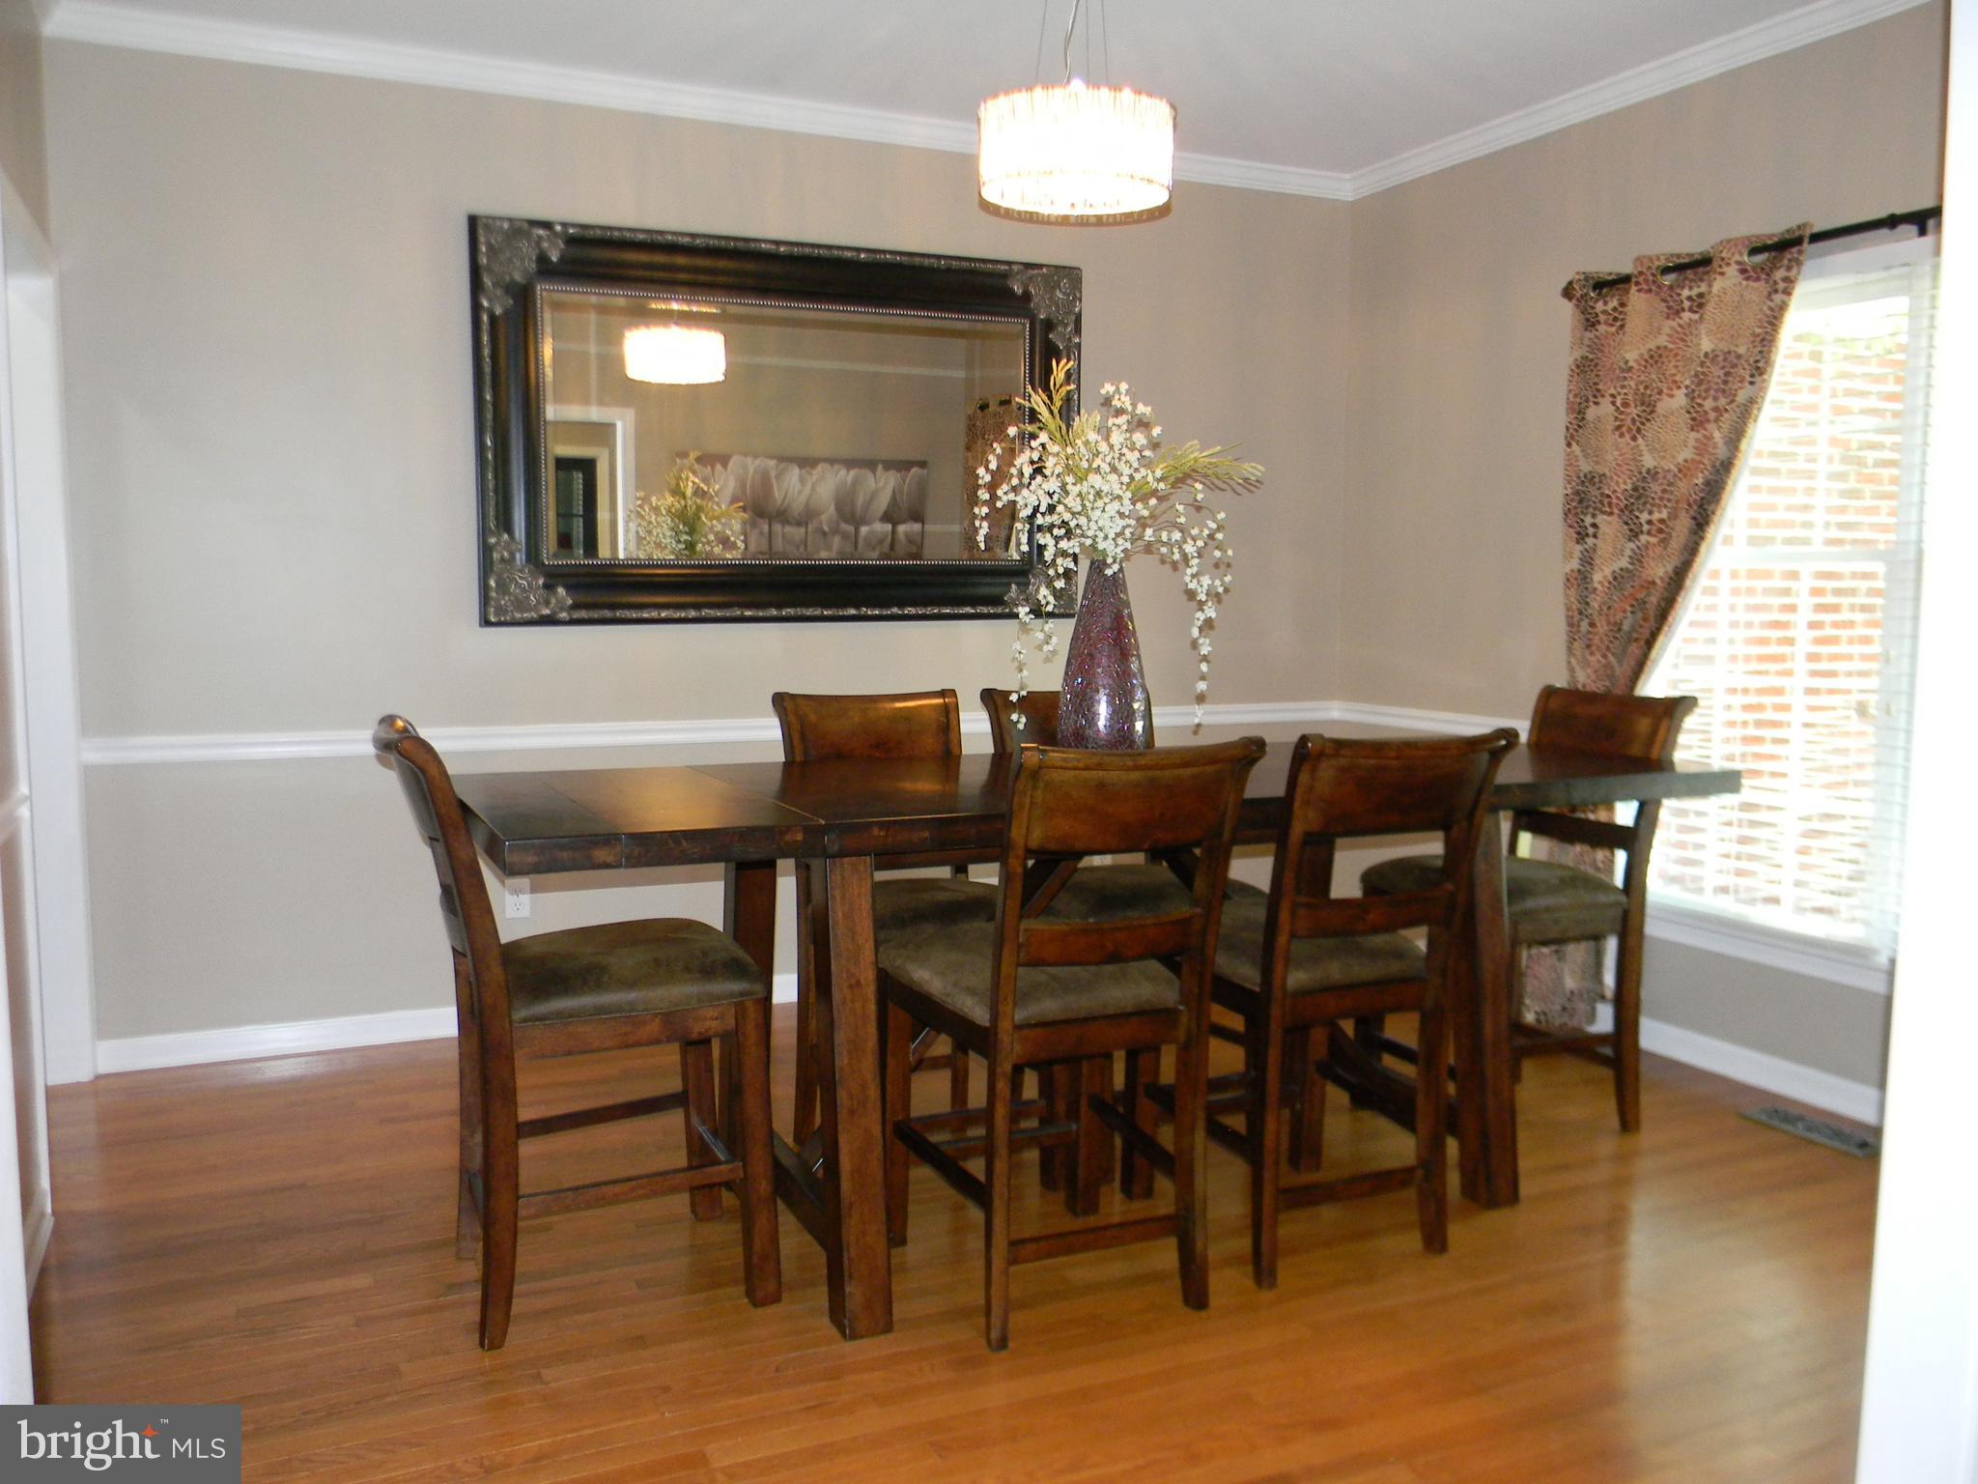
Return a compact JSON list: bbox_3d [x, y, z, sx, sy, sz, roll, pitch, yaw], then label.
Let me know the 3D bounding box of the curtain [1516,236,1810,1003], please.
[{"bbox_3d":[1.837,-0.228,4.387,0.140,2.180,0.820,-2,6,-24],"label":"curtain"}]

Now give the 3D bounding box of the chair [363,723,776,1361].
[{"bbox_3d":[-0.769,0.489,2.946,0.660,1.060,0.480,-2,6,-24],"label":"chair"}]

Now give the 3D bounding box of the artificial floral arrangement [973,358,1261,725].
[{"bbox_3d":[0.238,-0.397,3.340,0.540,0.790,0.460,-2,6,-24],"label":"artificial floral arrangement"}]

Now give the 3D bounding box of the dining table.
[{"bbox_3d":[0.278,0.521,3.425,2.640,0.917,0.880,-2,6,-25],"label":"dining table"}]

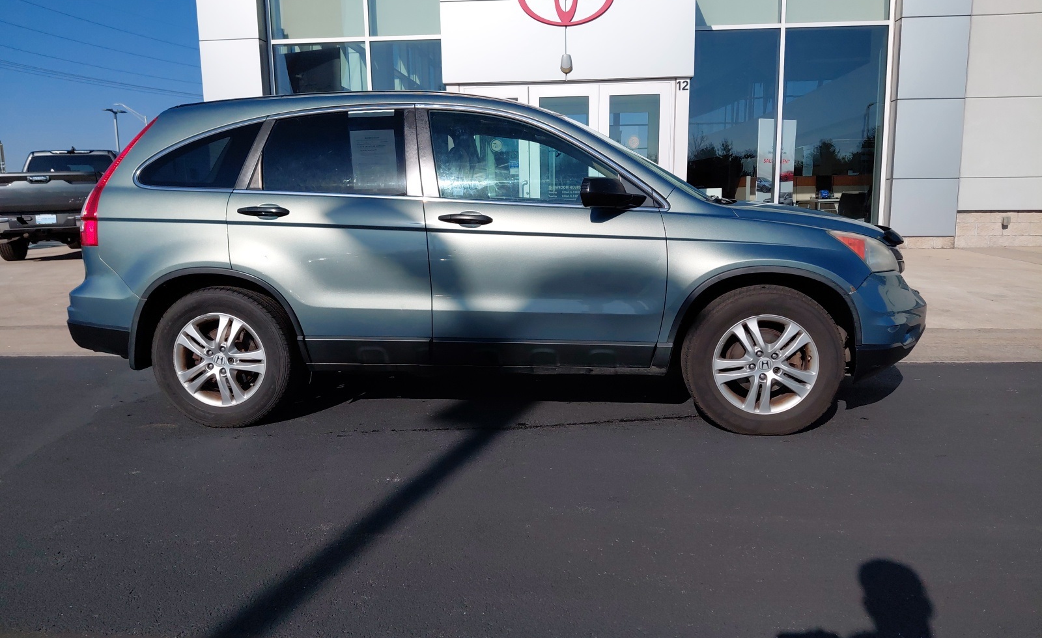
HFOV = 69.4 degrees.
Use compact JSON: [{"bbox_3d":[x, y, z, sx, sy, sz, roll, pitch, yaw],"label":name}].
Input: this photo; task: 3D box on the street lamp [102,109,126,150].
[{"bbox_3d":[-24.210,-9.119,45.538,0.450,6.970,1.600,3,10,25],"label":"street lamp"}]

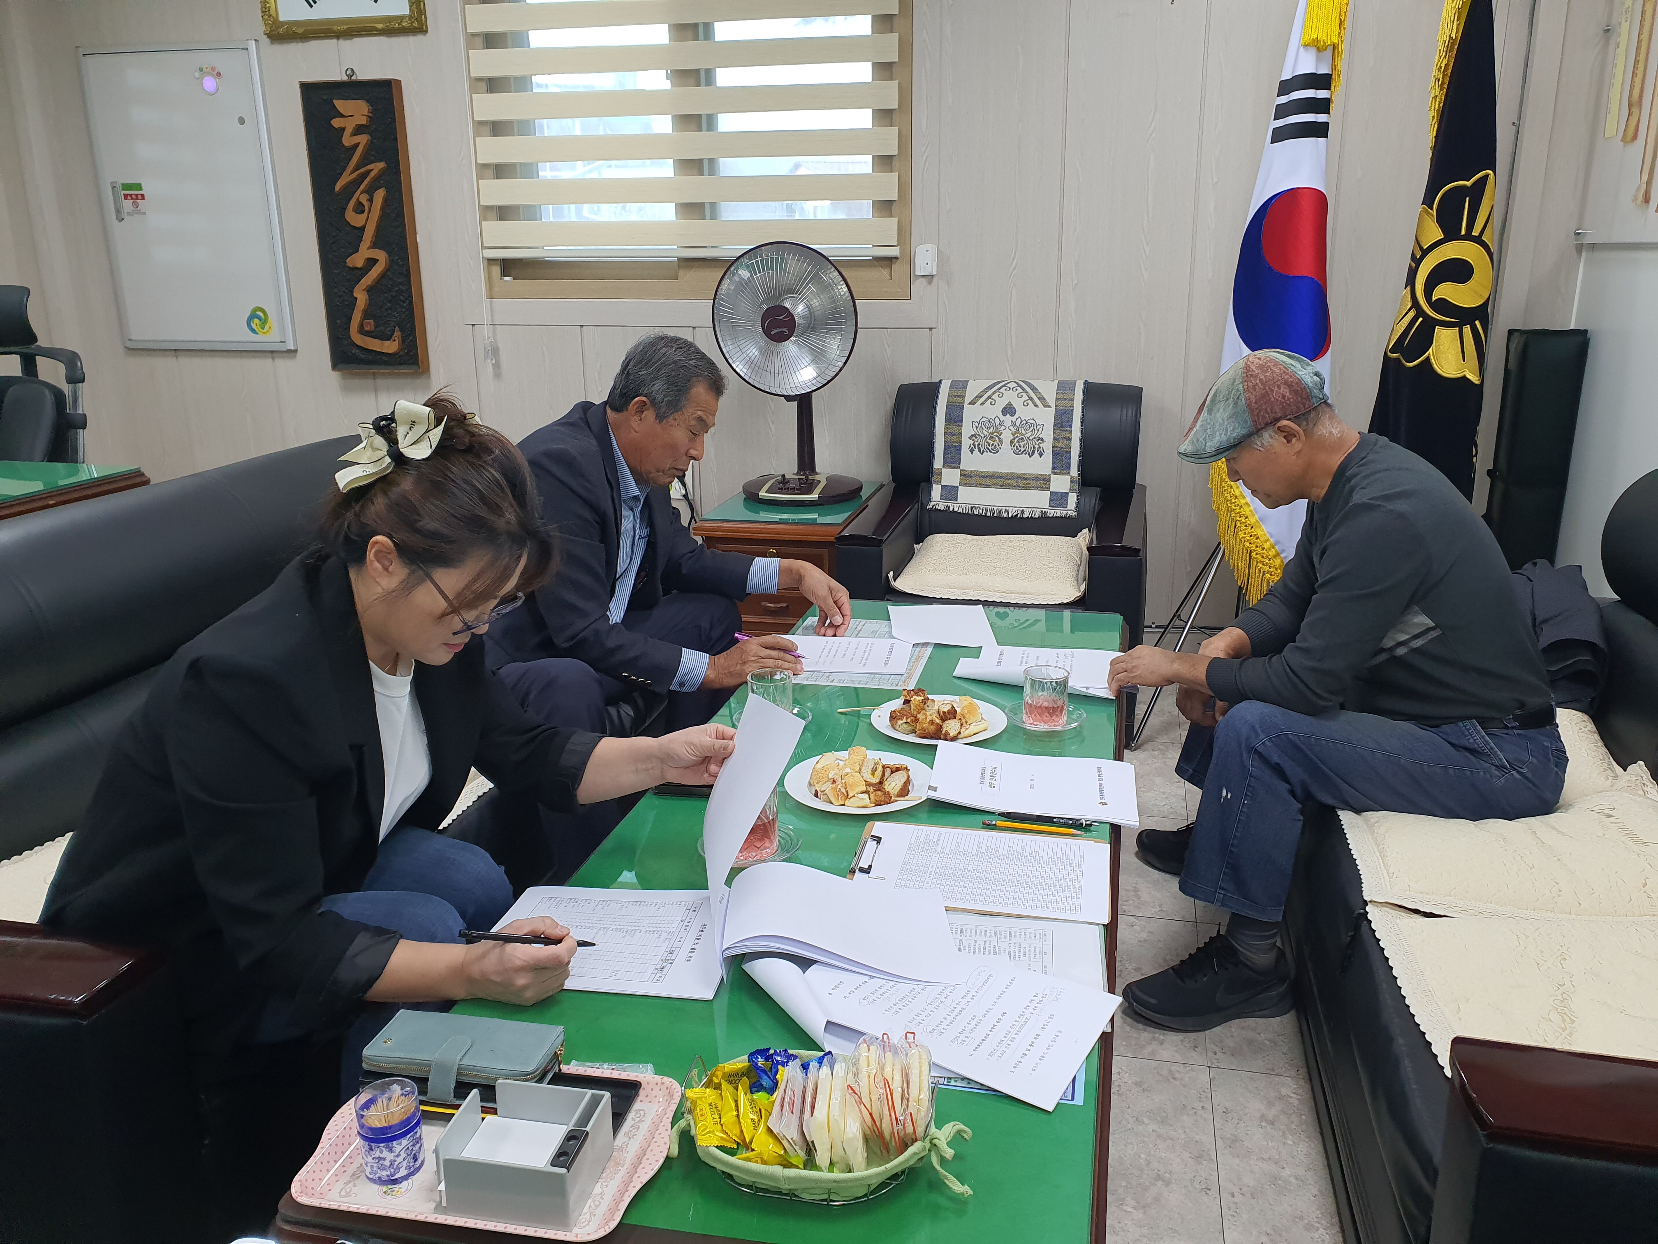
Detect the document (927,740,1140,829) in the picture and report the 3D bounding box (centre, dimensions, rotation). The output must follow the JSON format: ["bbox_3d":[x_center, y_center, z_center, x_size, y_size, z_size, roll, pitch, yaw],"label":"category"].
[{"bbox_3d":[0.296,0.234,1.814,0.300,0.018,0.213,5,17,18],"label":"document"}]

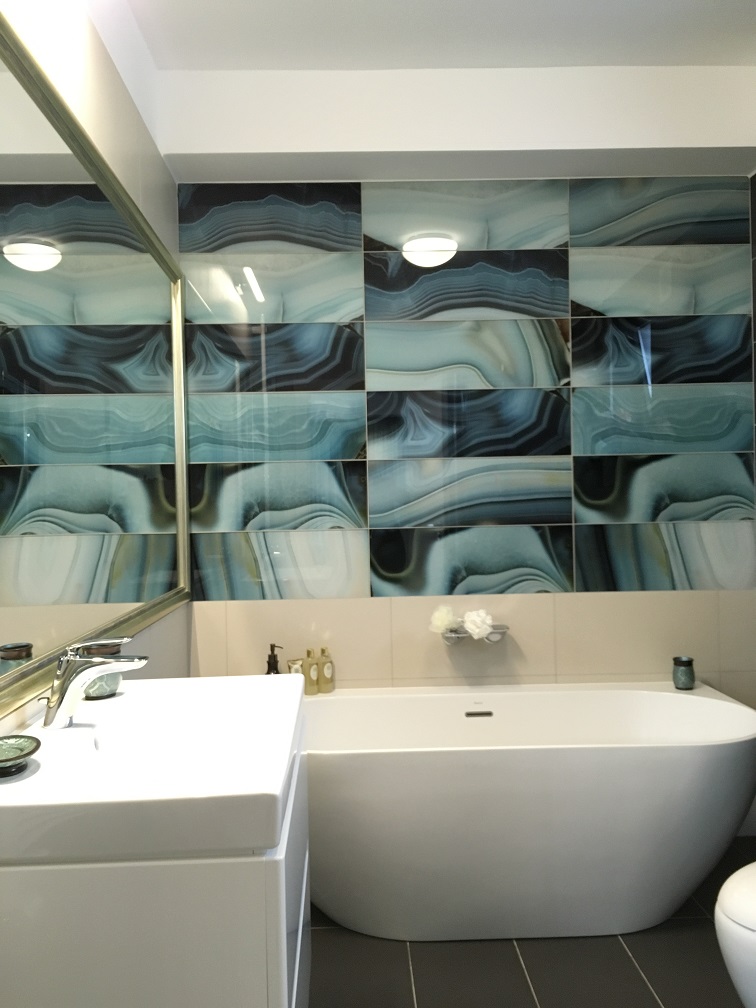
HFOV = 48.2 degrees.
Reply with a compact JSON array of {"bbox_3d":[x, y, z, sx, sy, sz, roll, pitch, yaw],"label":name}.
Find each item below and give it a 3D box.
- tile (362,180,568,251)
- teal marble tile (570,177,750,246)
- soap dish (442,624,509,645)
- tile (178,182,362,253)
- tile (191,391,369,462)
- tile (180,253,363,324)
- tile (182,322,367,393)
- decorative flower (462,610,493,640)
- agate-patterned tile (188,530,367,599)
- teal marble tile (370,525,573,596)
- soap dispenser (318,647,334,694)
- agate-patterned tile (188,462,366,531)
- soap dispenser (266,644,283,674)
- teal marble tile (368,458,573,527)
[{"bbox_3d":[0.320,-1.046,3.063,0.747,0.249,0.010,-1,1,-1],"label":"tile"},{"bbox_3d":[1.026,-1.060,3.073,0.663,0.249,0.010,-1,1,-1],"label":"teal marble tile"},{"bbox_3d":[0.350,0.469,3.035,0.228,0.045,0.120,-1,1,-1],"label":"soap dish"},{"bbox_3d":[-0.385,-1.031,3.054,0.658,0.249,0.010,-1,1,-1],"label":"tile"},{"bbox_3d":[-0.370,-0.281,3.070,0.656,0.250,0.012,-1,0,-1],"label":"tile"},{"bbox_3d":[-0.381,-0.785,3.067,0.656,0.250,0.012,-1,0,-1],"label":"tile"},{"bbox_3d":[-0.375,-0.533,3.069,0.656,0.250,0.012,-1,0,-1],"label":"tile"},{"bbox_3d":[0.357,0.428,2.998,0.102,0.105,0.095,-1,1,-1],"label":"decorative flower"},{"bbox_3d":[-0.356,0.224,3.075,0.652,0.249,0.010,-1,1,-1],"label":"agate-patterned tile"},{"bbox_3d":[0.345,0.208,3.089,0.750,0.250,0.012,-1,0,-1],"label":"teal marble tile"},{"bbox_3d":[-0.186,0.594,3.028,0.048,0.160,0.045,-1,0,-35],"label":"soap dispenser"},{"bbox_3d":[-0.361,-0.027,3.071,0.652,0.249,0.010,-1,1,-1],"label":"agate-patterned tile"},{"bbox_3d":[-0.375,0.589,3.009,0.078,0.179,0.078,-1,0,14],"label":"soap dispenser"},{"bbox_3d":[0.340,-0.044,3.088,0.750,0.250,0.012,-1,0,-1],"label":"teal marble tile"}]

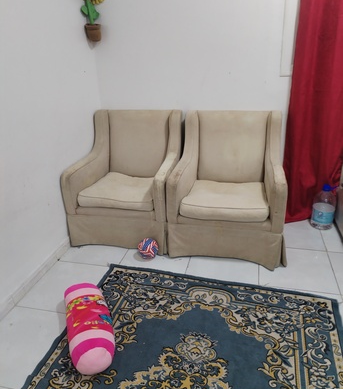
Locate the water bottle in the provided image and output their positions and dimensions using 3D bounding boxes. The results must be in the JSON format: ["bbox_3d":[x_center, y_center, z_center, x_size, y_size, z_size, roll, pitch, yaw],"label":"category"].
[{"bbox_3d":[1.169,0.083,2.612,0.176,0.336,0.176,4,24,13],"label":"water bottle"}]

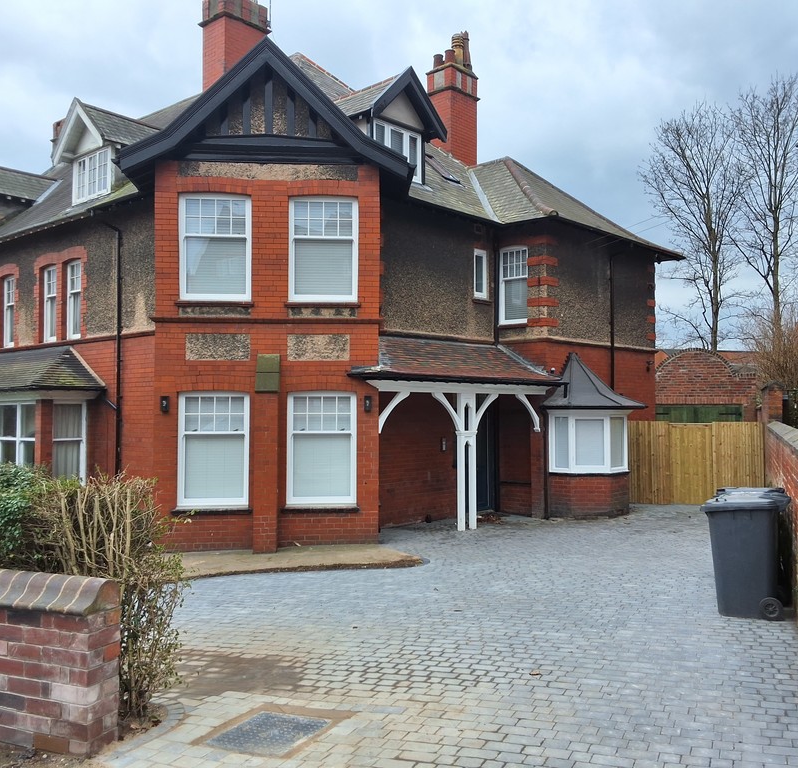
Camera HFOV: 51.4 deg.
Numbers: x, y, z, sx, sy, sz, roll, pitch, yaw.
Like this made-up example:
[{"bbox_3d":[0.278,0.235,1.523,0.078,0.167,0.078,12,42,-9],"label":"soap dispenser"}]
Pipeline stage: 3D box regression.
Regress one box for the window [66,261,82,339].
[{"bbox_3d":[-6.517,-1.689,16.821,0.740,1.600,0.120,-2,-3,42],"label":"window"}]

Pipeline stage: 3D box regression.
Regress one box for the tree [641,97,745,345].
[{"bbox_3d":[15.775,-5.752,44.218,5.631,18.776,5.631,-1,-2,20],"label":"tree"}]

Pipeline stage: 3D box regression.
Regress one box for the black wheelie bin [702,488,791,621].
[{"bbox_3d":[3.265,1.580,7.801,0.740,1.070,0.580,-1,-2,23],"label":"black wheelie bin"}]

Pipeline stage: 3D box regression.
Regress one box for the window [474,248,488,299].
[{"bbox_3d":[1.639,-2.270,17.100,0.120,1.026,0.438,-2,-3,42],"label":"window"}]

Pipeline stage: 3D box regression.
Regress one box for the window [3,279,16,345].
[{"bbox_3d":[-8.975,-1.681,19.386,0.860,1.680,0.160,-2,-3,42],"label":"window"}]

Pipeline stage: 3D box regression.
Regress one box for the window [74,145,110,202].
[{"bbox_3d":[-6.127,-4.150,16.510,1.500,0.940,0.120,-2,-3,42],"label":"window"}]

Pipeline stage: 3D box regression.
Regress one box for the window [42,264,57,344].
[{"bbox_3d":[-7.291,-1.652,17.517,0.740,1.600,0.120,-2,-3,42],"label":"window"}]

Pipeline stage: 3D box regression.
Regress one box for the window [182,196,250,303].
[{"bbox_3d":[-2.895,-2.152,13.119,1.115,1.703,0.160,0,-2,-3],"label":"window"}]

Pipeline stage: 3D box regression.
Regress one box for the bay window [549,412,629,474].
[{"bbox_3d":[4.015,1.186,16.873,1.032,1.211,1.870,-2,-3,42],"label":"bay window"}]

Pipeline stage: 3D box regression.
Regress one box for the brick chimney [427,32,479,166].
[{"bbox_3d":[1.462,-7.541,22.164,0.880,3.500,1.250,-2,-3,42],"label":"brick chimney"}]

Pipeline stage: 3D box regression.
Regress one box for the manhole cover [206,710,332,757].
[{"bbox_3d":[-0.645,1.780,4.204,0.426,0.035,0.501,-1,-3,22],"label":"manhole cover"}]

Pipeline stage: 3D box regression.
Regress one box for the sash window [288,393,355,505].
[{"bbox_3d":[-1.201,1.010,12.875,1.050,1.740,0.120,0,-2,-4],"label":"sash window"}]

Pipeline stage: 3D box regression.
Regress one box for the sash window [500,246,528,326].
[{"bbox_3d":[2.406,-2.013,17.080,0.750,1.550,0.120,-2,-3,42],"label":"sash window"}]

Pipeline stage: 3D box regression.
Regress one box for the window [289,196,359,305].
[{"bbox_3d":[-1.195,-2.142,13.202,1.082,1.697,0.160,0,-2,-3],"label":"window"}]

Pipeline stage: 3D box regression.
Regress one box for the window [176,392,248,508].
[{"bbox_3d":[-2.860,1.022,12.759,1.050,1.750,0.120,0,-2,-4],"label":"window"}]

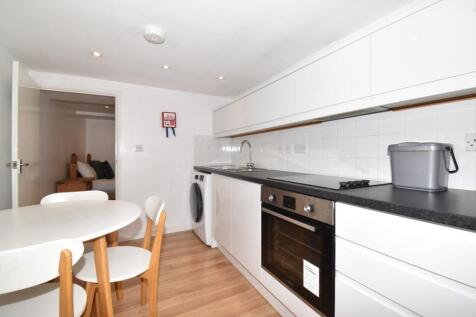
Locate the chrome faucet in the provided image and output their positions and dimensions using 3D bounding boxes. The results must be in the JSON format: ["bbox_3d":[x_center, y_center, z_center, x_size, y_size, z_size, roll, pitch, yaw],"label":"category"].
[{"bbox_3d":[0.109,-0.048,2.554,0.185,0.375,0.160,0,1,-29],"label":"chrome faucet"}]

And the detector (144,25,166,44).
[{"bbox_3d":[-0.636,-0.943,1.525,0.150,0.050,0.150,0,1,-29],"label":"detector"}]

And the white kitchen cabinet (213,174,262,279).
[{"bbox_3d":[0.191,0.548,2.042,0.582,0.726,0.968,0,1,-29],"label":"white kitchen cabinet"}]

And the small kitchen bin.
[{"bbox_3d":[0.943,0.043,1.021,0.187,0.230,0.242,0,1,-29],"label":"small kitchen bin"}]

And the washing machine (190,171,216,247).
[{"bbox_3d":[-0.294,0.637,2.760,0.590,0.850,0.595,0,1,-29],"label":"washing machine"}]

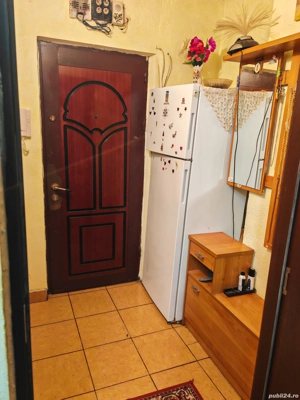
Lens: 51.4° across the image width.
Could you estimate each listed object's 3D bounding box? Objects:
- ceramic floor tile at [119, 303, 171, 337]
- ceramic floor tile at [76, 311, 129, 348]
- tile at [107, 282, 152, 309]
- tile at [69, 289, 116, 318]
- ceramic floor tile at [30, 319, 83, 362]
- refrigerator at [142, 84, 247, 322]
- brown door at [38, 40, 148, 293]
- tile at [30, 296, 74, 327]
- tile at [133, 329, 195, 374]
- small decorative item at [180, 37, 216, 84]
[{"bbox_3d":[-0.045,0.916,2.394,0.330,0.010,0.341,-3,16,-22],"label":"ceramic floor tile"},{"bbox_3d":[-0.350,0.935,2.270,0.330,0.010,0.341,-3,16,-22],"label":"ceramic floor tile"},{"bbox_3d":[-0.174,0.831,2.698,0.330,0.010,0.341,-3,16,-22],"label":"tile"},{"bbox_3d":[-0.479,0.849,2.574,0.330,0.010,0.341,-3,16,-22],"label":"tile"},{"bbox_3d":[-0.655,0.953,2.146,0.330,0.010,0.341,-3,16,-22],"label":"ceramic floor tile"},{"bbox_3d":[0.361,0.017,2.511,0.591,1.706,0.627,-3,16,-22],"label":"refrigerator"},{"bbox_3d":[-0.445,-0.183,2.590,0.828,1.980,0.050,-3,16,-22],"label":"brown door"},{"bbox_3d":[-0.784,0.868,2.450,0.330,0.010,0.341,-3,16,-22],"label":"tile"},{"bbox_3d":[0.084,1.001,2.090,0.330,0.010,0.341,-3,16,-22],"label":"tile"},{"bbox_3d":[0.329,-0.930,2.128,0.215,0.328,0.165,-3,16,-22],"label":"small decorative item"}]

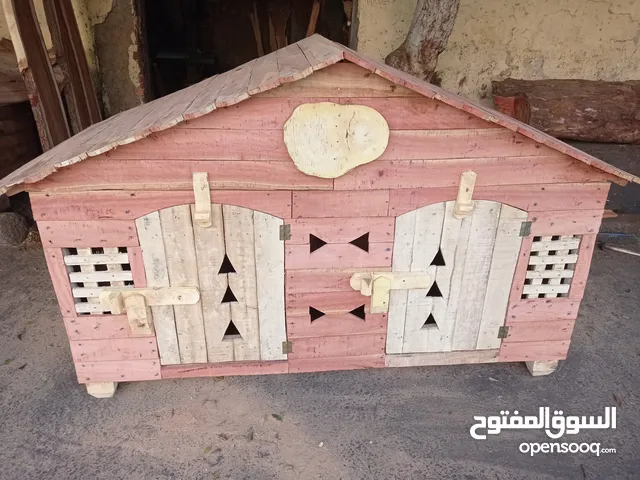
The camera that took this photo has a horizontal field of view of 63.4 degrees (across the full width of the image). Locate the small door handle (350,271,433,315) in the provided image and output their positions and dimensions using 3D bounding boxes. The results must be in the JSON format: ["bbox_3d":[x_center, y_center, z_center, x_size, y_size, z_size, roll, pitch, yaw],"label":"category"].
[{"bbox_3d":[0.238,0.175,1.753,0.274,0.145,0.050,-2,26,-4],"label":"small door handle"}]

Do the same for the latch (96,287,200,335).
[{"bbox_3d":[-0.553,0.225,1.711,0.320,0.163,0.053,-2,26,-4],"label":"latch"}]

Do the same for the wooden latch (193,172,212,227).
[{"bbox_3d":[-0.350,-0.125,1.558,0.053,0.168,0.045,-2,26,-4],"label":"wooden latch"}]

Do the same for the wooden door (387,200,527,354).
[{"bbox_3d":[0.460,0.140,1.789,0.435,0.600,0.026,-2,26,-4],"label":"wooden door"}]

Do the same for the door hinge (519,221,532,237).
[{"bbox_3d":[0.682,-0.035,1.710,0.040,0.056,0.010,-2,26,-4],"label":"door hinge"}]

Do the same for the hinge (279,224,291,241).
[{"bbox_3d":[-0.110,-0.022,1.652,0.033,0.056,0.010,-2,26,-4],"label":"hinge"}]

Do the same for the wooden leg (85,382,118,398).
[{"bbox_3d":[-0.789,0.519,1.917,0.105,0.075,0.100,-2,26,-4],"label":"wooden leg"}]

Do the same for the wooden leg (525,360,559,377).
[{"bbox_3d":[0.862,0.472,2.029,0.097,0.069,0.100,-2,26,-4],"label":"wooden leg"}]

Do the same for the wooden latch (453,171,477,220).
[{"bbox_3d":[0.454,-0.143,1.615,0.060,0.155,0.045,-2,26,-4],"label":"wooden latch"}]

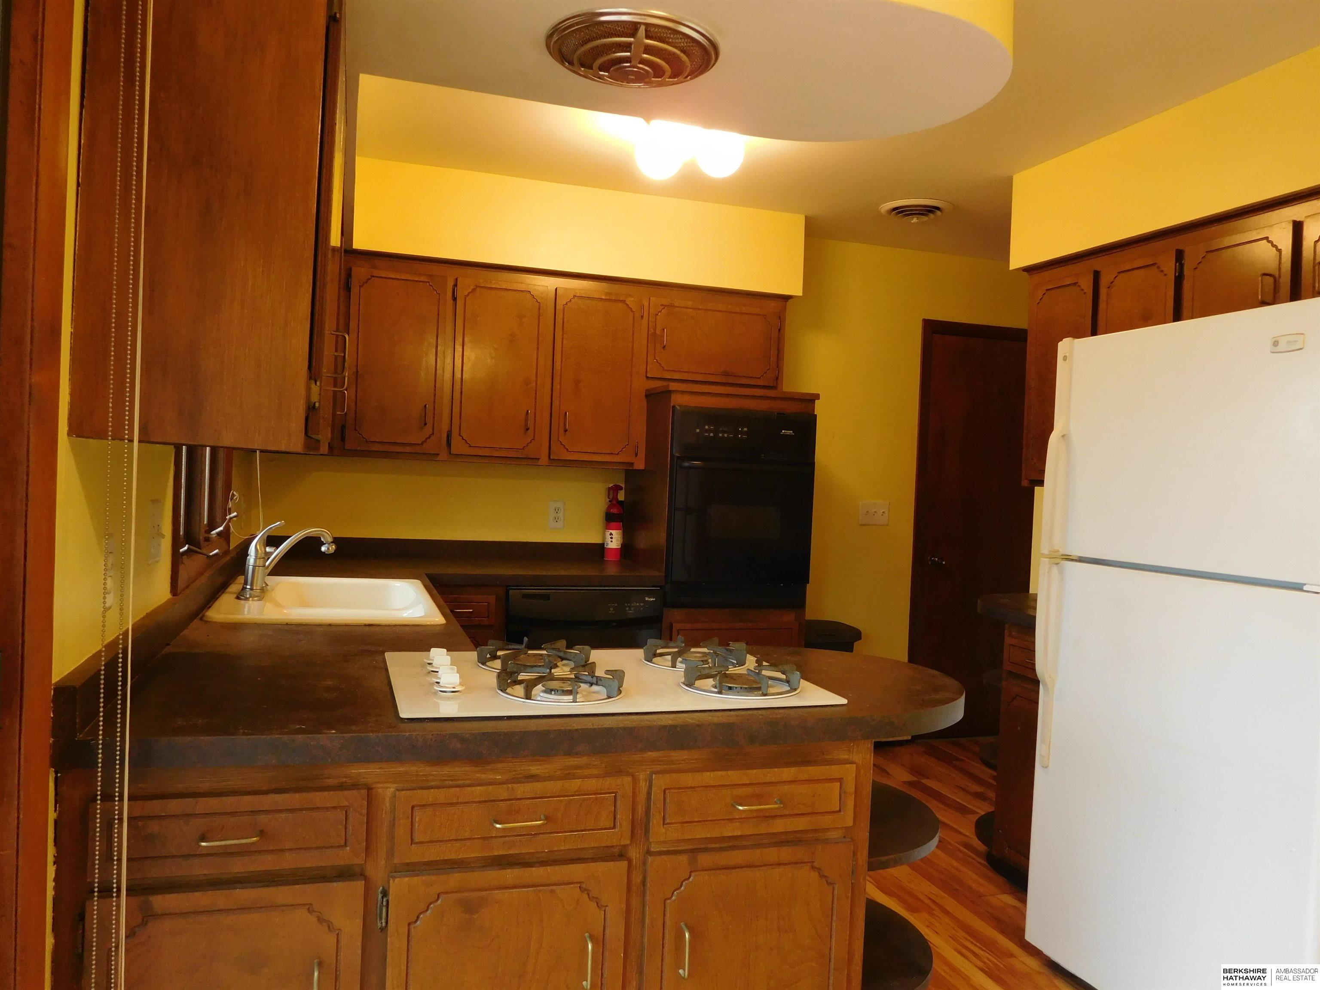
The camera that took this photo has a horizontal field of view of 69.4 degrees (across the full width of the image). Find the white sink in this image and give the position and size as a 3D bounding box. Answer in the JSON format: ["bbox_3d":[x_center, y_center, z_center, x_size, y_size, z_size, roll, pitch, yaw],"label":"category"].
[{"bbox_3d":[-0.929,0.375,2.680,0.550,0.190,0.850,2,2,-18],"label":"white sink"}]

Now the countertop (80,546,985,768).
[{"bbox_3d":[-0.442,0.297,2.686,1.547,0.120,2.595,2,1,-18],"label":"countertop"}]

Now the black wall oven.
[{"bbox_3d":[0.229,0.043,3.973,0.600,0.765,0.560,2,2,-18],"label":"black wall oven"}]

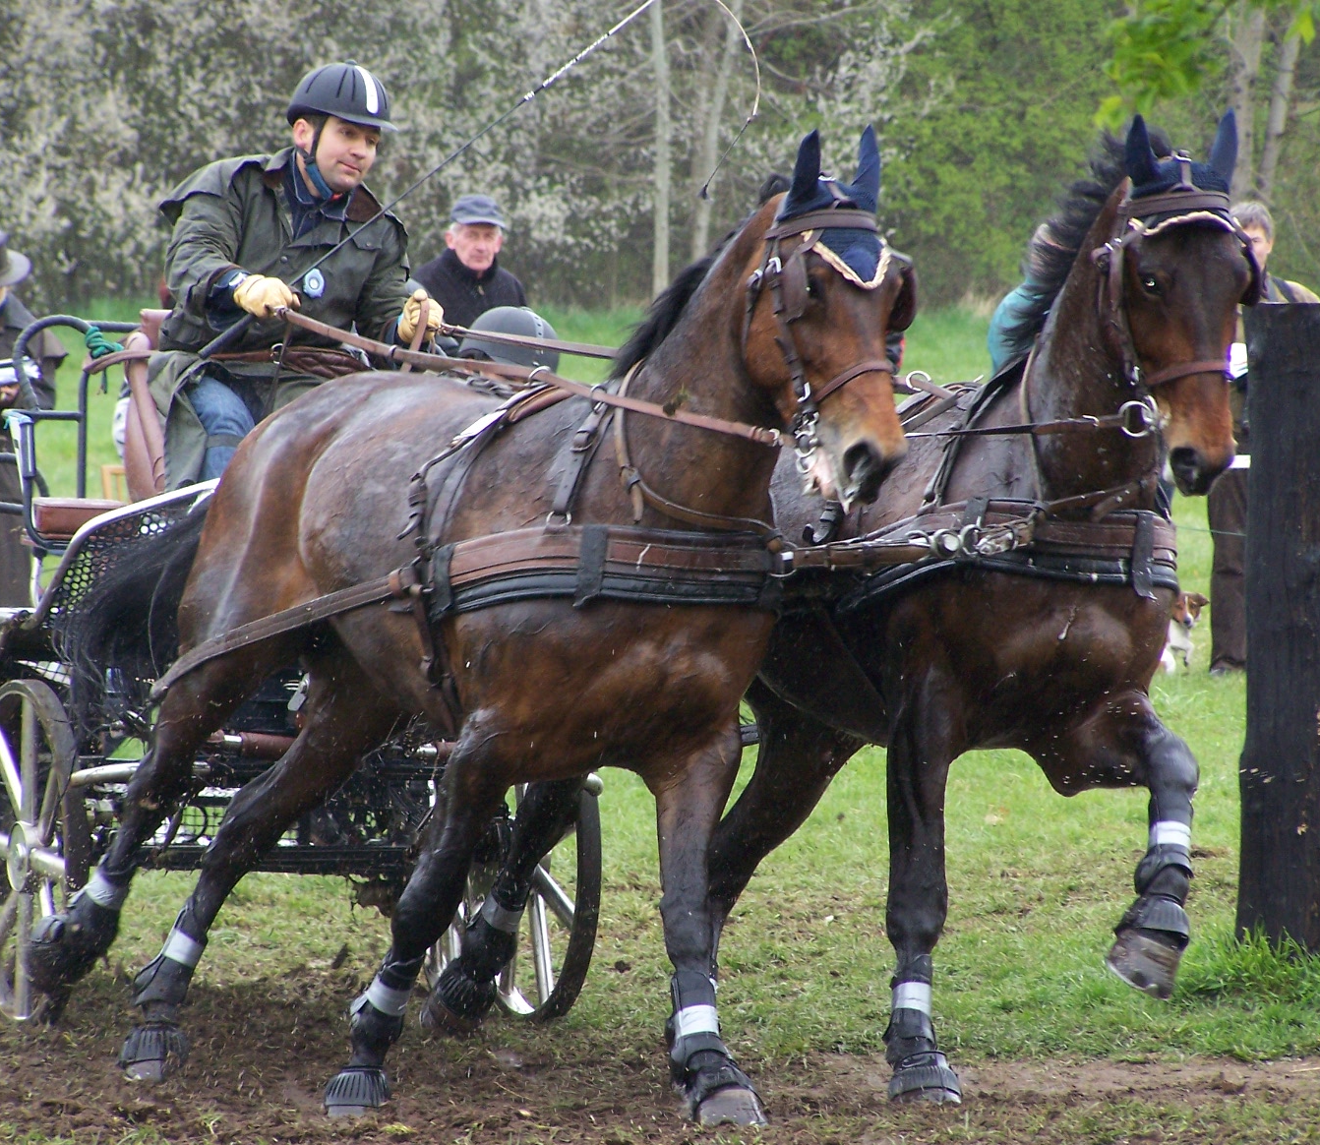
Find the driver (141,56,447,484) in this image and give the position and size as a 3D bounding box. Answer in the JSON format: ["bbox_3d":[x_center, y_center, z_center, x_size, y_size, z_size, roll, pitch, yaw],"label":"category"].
[{"bbox_3d":[-0.865,-0.480,29.500,0.630,1.420,0.780,-1,2,-18],"label":"driver"}]

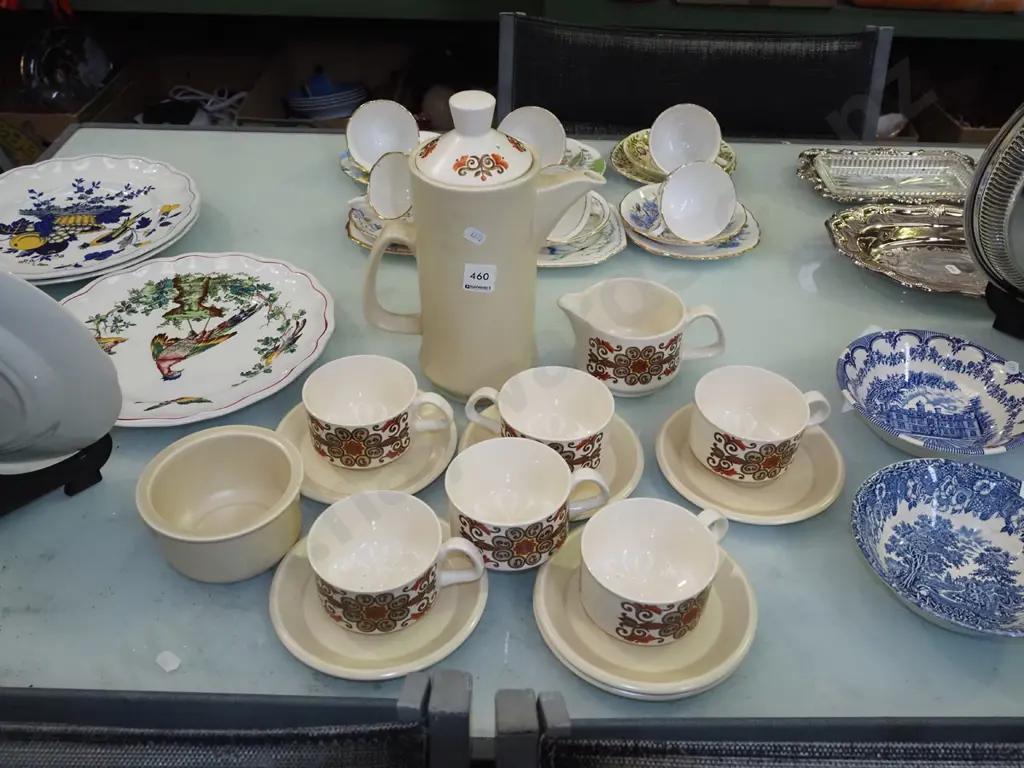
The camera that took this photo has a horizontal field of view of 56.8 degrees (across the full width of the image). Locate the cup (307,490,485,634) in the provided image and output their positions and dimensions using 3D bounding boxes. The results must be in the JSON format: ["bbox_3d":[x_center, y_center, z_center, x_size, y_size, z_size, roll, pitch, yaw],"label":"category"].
[{"bbox_3d":[-0.076,0.127,0.652,0.121,0.061,0.090,-1,39,-2],"label":"cup"}]

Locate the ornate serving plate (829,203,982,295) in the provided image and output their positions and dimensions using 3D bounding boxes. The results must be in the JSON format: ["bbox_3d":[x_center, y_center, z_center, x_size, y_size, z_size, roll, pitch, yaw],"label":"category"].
[{"bbox_3d":[0.465,-0.130,0.978,0.274,0.034,0.181,8,39,9],"label":"ornate serving plate"}]

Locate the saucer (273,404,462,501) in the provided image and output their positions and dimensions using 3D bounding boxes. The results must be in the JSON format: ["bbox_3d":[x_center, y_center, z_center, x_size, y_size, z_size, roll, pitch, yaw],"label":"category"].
[{"bbox_3d":[-0.120,0.051,0.782,0.151,0.018,0.151,1,40,-1],"label":"saucer"}]

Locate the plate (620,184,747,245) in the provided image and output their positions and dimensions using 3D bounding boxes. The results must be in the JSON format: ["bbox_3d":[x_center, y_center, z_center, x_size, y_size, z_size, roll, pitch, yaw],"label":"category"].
[{"bbox_3d":[0.189,-0.184,1.049,0.137,0.019,0.137,1,40,-1],"label":"plate"}]

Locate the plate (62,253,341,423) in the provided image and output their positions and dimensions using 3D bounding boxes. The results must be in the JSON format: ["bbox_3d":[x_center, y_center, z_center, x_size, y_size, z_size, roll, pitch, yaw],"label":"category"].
[{"bbox_3d":[-0.298,-0.041,0.870,0.269,0.024,0.269,0,39,0],"label":"plate"}]

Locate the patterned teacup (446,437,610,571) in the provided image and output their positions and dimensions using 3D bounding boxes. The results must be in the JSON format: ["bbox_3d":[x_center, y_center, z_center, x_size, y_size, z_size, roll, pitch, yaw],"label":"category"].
[{"bbox_3d":[0.013,0.092,0.706,0.121,0.061,0.090,-4,39,-5],"label":"patterned teacup"}]

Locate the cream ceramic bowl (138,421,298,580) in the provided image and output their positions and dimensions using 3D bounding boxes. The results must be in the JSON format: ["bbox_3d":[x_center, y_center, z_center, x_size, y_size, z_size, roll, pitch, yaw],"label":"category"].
[{"bbox_3d":[-0.203,0.090,0.679,0.112,0.060,0.112,0,39,0],"label":"cream ceramic bowl"}]

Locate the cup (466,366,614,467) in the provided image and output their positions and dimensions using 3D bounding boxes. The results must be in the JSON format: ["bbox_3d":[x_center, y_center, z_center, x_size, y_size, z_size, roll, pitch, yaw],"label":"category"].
[{"bbox_3d":[0.020,0.035,0.765,0.121,0.061,0.090,11,40,12],"label":"cup"}]

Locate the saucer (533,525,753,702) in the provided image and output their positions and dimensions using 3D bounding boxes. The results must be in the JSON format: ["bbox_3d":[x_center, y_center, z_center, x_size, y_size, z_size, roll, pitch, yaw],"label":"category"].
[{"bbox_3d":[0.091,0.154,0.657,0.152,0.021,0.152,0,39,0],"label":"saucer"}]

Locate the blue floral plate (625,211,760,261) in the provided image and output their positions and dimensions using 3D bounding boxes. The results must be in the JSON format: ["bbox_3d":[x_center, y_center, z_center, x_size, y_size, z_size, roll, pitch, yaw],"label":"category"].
[{"bbox_3d":[0.201,-0.172,1.064,0.154,0.020,0.154,0,39,0],"label":"blue floral plate"}]

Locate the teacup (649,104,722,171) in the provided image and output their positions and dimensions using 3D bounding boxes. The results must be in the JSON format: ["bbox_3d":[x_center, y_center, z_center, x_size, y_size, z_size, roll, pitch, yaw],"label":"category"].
[{"bbox_3d":[0.215,-0.285,1.143,0.105,0.083,0.063,30,8,-2],"label":"teacup"}]

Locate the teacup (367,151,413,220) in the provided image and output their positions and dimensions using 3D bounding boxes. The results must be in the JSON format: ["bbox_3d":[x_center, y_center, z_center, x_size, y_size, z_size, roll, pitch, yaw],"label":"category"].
[{"bbox_3d":[-0.113,-0.219,1.068,0.087,0.082,0.060,30,17,32],"label":"teacup"}]

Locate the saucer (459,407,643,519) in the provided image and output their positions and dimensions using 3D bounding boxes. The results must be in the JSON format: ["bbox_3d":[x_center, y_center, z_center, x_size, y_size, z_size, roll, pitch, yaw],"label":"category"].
[{"bbox_3d":[0.033,0.060,0.774,0.151,0.018,0.151,1,40,-1],"label":"saucer"}]

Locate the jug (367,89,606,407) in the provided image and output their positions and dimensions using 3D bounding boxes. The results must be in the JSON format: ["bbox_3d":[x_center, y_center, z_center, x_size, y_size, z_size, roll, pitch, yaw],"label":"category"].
[{"bbox_3d":[-0.029,-0.113,0.798,0.209,0.261,0.109,6,39,7],"label":"jug"}]

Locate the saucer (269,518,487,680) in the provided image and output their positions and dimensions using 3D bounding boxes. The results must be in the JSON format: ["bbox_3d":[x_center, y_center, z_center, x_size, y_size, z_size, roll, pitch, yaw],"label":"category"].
[{"bbox_3d":[-0.092,0.146,0.668,0.151,0.018,0.151,1,40,-1],"label":"saucer"}]

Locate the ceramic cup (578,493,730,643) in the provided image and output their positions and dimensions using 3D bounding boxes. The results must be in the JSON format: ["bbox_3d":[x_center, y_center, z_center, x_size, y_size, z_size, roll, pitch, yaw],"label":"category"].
[{"bbox_3d":[0.098,0.120,0.621,0.112,0.056,0.086,-25,45,-28],"label":"ceramic cup"}]

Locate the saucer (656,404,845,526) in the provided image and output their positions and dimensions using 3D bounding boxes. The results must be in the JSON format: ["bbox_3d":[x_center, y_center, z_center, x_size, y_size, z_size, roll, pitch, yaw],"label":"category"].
[{"bbox_3d":[0.186,0.064,0.747,0.145,0.021,0.145,0,39,0],"label":"saucer"}]

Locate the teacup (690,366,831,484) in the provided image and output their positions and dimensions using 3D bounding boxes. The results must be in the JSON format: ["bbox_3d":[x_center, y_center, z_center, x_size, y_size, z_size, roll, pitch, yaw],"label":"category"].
[{"bbox_3d":[0.202,0.035,0.766,0.118,0.062,0.089,-12,41,-15],"label":"teacup"}]

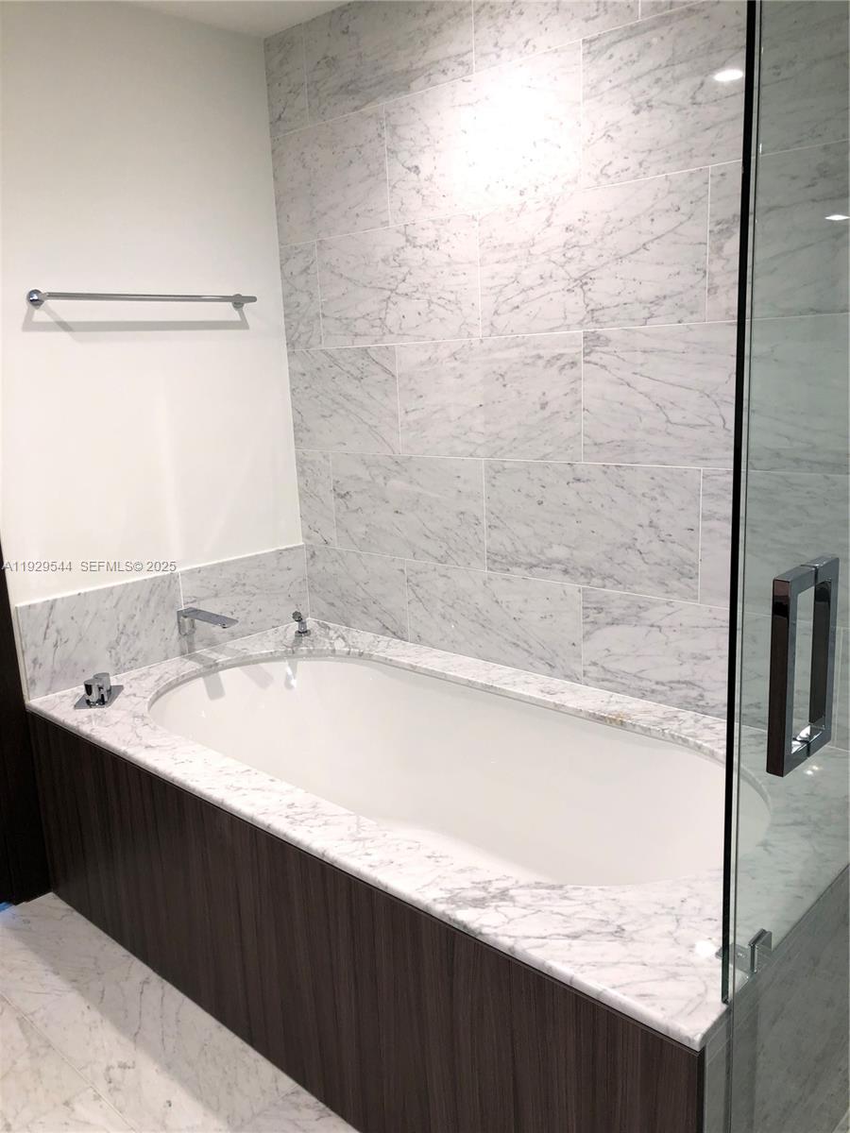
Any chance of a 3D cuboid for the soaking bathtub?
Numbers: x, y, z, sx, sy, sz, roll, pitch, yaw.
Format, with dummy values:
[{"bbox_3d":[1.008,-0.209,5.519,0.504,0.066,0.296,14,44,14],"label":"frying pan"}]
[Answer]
[{"bbox_3d":[-0.004,0.591,2.139,1.680,0.455,0.780,9,17,42],"label":"soaking bathtub"}]

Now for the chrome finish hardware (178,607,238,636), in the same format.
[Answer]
[{"bbox_3d":[-0.610,0.176,2.599,0.236,0.072,0.052,9,17,42],"label":"chrome finish hardware"}]

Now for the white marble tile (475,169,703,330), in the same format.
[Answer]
[{"bbox_3d":[0.363,-0.693,2.089,0.609,0.305,0.012,9,17,42],"label":"white marble tile"}]

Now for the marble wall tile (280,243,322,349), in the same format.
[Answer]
[{"bbox_3d":[-0.366,-0.808,2.760,0.164,0.305,0.012,9,17,42],"label":"marble wall tile"}]

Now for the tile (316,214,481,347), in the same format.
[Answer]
[{"bbox_3d":[-0.083,-0.763,2.499,0.611,0.305,0.012,9,17,42],"label":"tile"}]

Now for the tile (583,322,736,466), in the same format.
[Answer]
[{"bbox_3d":[0.595,-0.361,1.950,0.603,0.303,0.010,9,17,42],"label":"tile"}]

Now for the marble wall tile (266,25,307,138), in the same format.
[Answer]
[{"bbox_3d":[-0.391,-1.388,2.630,0.170,0.266,0.012,9,17,42],"label":"marble wall tile"}]

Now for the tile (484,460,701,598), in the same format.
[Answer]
[{"bbox_3d":[0.387,-0.099,2.218,0.603,0.303,0.010,9,17,42],"label":"tile"}]

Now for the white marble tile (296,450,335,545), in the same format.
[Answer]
[{"bbox_3d":[-0.339,-0.214,2.881,0.162,0.303,0.010,9,17,42],"label":"white marble tile"}]

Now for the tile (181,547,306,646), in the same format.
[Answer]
[{"bbox_3d":[-0.551,0.092,2.844,0.012,0.254,0.459,9,17,42],"label":"tile"}]

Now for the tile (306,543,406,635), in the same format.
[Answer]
[{"bbox_3d":[-0.217,0.075,2.841,0.464,0.250,0.010,9,17,42],"label":"tile"}]

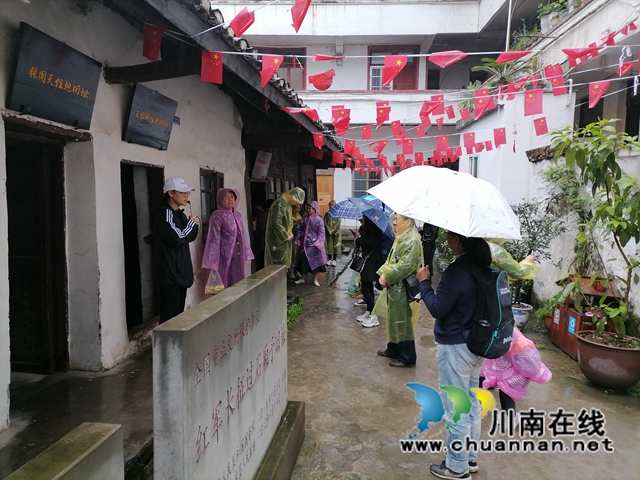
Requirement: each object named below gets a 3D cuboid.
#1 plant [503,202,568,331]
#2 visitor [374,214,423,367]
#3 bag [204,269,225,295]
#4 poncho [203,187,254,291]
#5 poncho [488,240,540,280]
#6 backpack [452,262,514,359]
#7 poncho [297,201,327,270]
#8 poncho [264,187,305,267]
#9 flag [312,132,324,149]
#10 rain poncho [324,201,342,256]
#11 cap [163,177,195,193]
[{"bbox_3d":[2.964,0.310,7.200,0.900,1.800,0.900,0,3,0],"label":"plant"},{"bbox_3d":[0.865,0.534,5.500,0.500,1.640,0.550,1,3,6],"label":"visitor"},{"bbox_3d":[-1.205,0.462,5.700,0.220,0.300,0.130,-1,5,-18],"label":"bag"},{"bbox_3d":[-1.063,0.017,5.800,0.600,1.250,0.420,-2,5,-27],"label":"poncho"},{"bbox_3d":[1.700,0.318,4.600,0.600,1.100,0.600,-2,4,-37],"label":"poncho"},{"bbox_3d":[1.004,0.427,3.020,0.240,0.540,0.320,3,4,38],"label":"backpack"},{"bbox_3d":[-0.158,-0.084,9.300,0.420,1.300,0.550,-2,4,-40],"label":"poncho"},{"bbox_3d":[-0.519,-0.154,7.300,0.500,1.230,0.580,2,5,17],"label":"poncho"},{"bbox_3d":[-0.023,-1.555,7.800,0.170,0.250,0.050,1,4,0],"label":"flag"},{"bbox_3d":[0.319,-0.272,11.800,0.500,1.280,0.400,1,4,12],"label":"rain poncho"},{"bbox_3d":[-1.192,-0.467,4.200,0.260,0.140,0.180,1,3,10],"label":"cap"}]

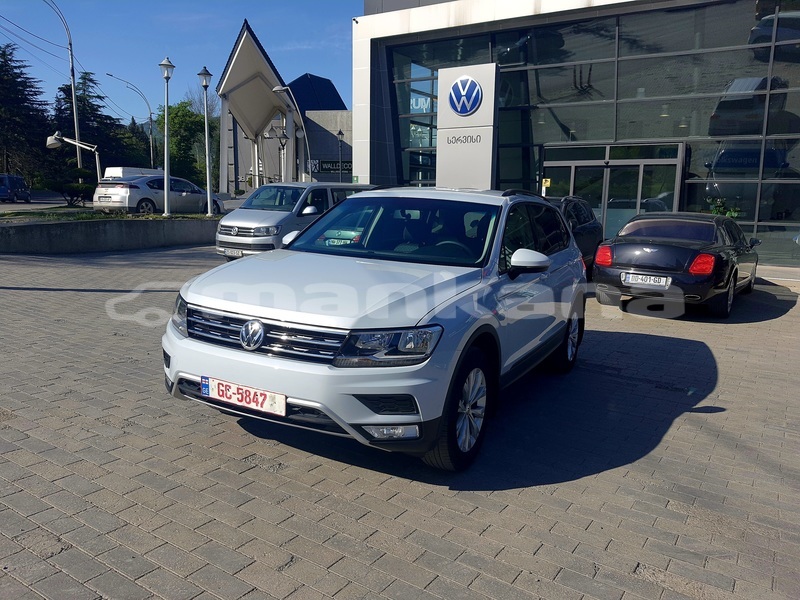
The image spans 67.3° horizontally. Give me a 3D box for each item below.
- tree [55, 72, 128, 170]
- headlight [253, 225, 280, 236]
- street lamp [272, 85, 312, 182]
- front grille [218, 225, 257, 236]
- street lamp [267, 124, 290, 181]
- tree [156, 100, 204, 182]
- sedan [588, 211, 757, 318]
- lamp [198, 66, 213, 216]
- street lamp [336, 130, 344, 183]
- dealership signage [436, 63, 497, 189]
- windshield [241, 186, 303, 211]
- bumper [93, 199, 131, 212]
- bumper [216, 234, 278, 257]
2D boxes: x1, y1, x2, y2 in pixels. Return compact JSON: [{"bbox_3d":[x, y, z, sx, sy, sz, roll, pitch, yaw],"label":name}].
[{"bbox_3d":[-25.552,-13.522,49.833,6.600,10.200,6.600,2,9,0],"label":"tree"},{"bbox_3d":[-2.660,-1.375,12.030,0.420,0.220,0.340,7,11,32],"label":"headlight"},{"bbox_3d":[-4.540,-6.140,25.360,1.700,5.600,0.500,1,9,0],"label":"street lamp"},{"bbox_3d":[-3.345,-1.390,12.240,1.020,0.220,0.150,7,11,32],"label":"front grille"},{"bbox_3d":[-4.698,-4.720,24.359,0.550,4.400,0.550,2,9,0],"label":"street lamp"},{"bbox_3d":[-16.033,-11.058,44.588,4.200,7.200,4.200,2,9,0],"label":"tree"},{"bbox_3d":[4.850,-0.710,10.250,1.960,1.480,5.280,8,10,35],"label":"sedan"},{"bbox_3d":[-6.130,-5.020,19.160,0.460,4.600,0.460,1,9,0],"label":"lamp"},{"bbox_3d":[-3.870,-8.550,39.100,0.480,4.800,0.480,1,9,0],"label":"street lamp"},{"bbox_3d":[1.920,-4.000,17.800,1.770,5.400,0.400,7,11,27],"label":"dealership signage"},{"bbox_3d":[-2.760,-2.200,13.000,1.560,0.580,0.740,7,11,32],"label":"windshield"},{"bbox_3d":[-8.930,-2.980,18.580,1.740,0.470,0.400,7,11,29],"label":"bumper"},{"bbox_3d":[-3.420,-1.120,12.950,1.870,0.500,0.500,7,11,30],"label":"bumper"}]

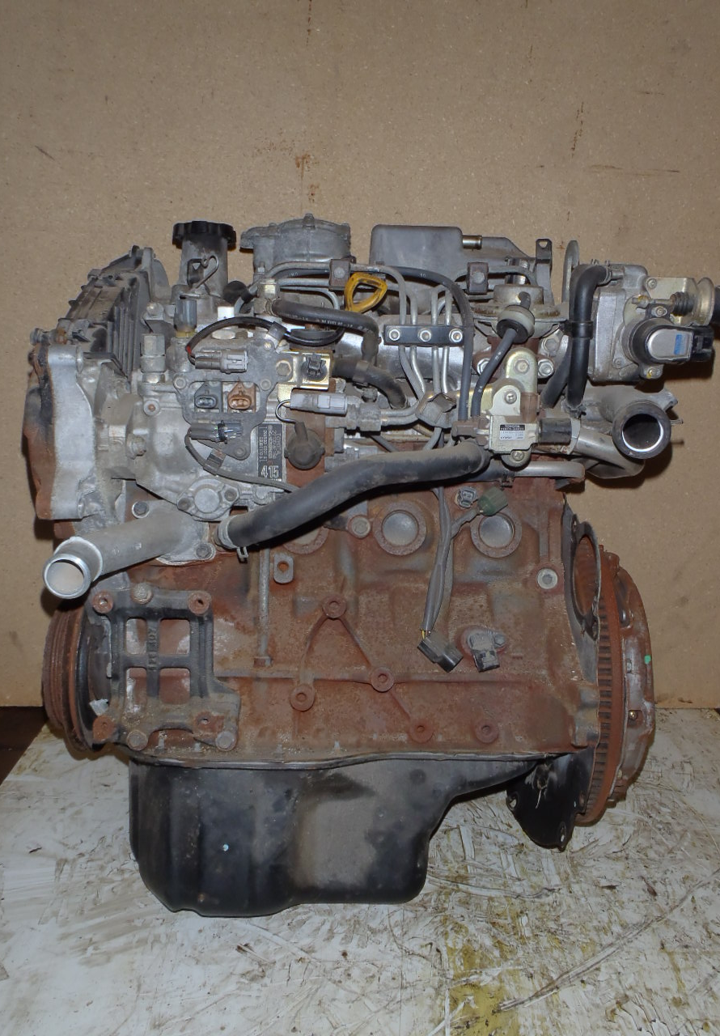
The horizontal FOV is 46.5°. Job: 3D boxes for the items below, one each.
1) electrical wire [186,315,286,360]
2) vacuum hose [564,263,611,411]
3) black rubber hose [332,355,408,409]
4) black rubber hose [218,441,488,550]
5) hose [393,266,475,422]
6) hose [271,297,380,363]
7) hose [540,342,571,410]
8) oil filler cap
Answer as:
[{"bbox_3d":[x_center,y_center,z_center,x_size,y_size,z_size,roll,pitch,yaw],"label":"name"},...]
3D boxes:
[{"bbox_3d":[-0.112,-0.162,0.755,0.089,0.037,0.030,-1,18,-3],"label":"electrical wire"},{"bbox_3d":[0.222,-0.176,0.820,0.042,0.141,0.045,-1,18,-3],"label":"vacuum hose"},{"bbox_3d":[0.009,-0.134,0.820,0.073,0.049,0.040,-1,18,-3],"label":"black rubber hose"},{"bbox_3d":[-0.006,-0.020,0.755,0.235,0.092,0.065,-1,18,-3],"label":"black rubber hose"},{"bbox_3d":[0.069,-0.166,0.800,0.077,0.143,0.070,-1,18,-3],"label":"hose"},{"bbox_3d":[-0.032,-0.176,0.785,0.099,0.059,0.045,-1,18,-3],"label":"hose"},{"bbox_3d":[0.195,-0.142,0.835,0.031,0.064,0.030,-1,18,-3],"label":"hose"},{"bbox_3d":[-0.154,-0.281,0.830,0.062,0.028,0.062,-1,18,-3],"label":"oil filler cap"}]

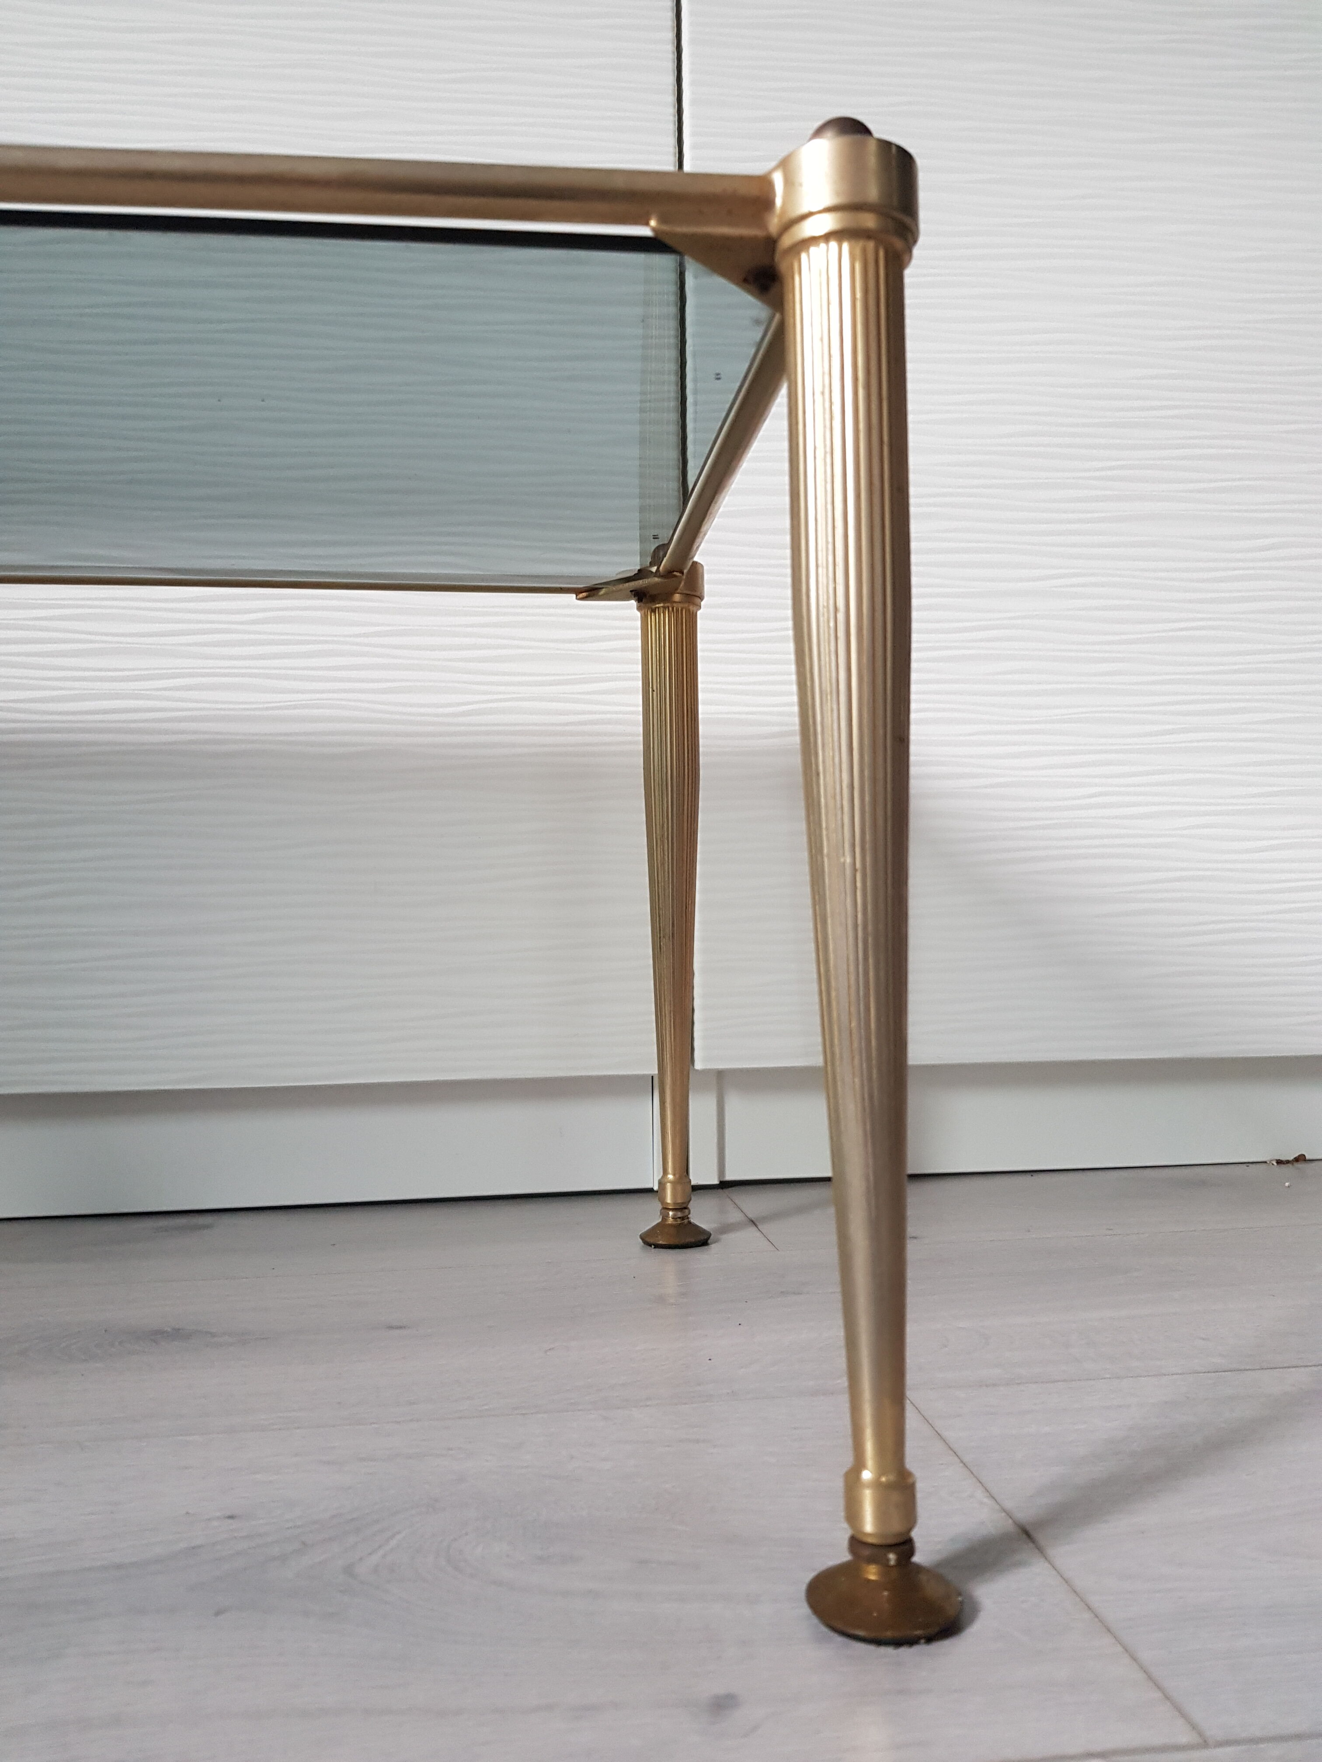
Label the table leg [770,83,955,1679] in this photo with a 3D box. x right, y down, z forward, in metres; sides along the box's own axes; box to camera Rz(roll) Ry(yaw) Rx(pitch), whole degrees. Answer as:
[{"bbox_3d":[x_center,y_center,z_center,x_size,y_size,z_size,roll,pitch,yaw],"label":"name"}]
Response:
[{"bbox_3d":[0.051,-0.007,0.333,0.038,0.380,0.038,-1,-3,-7],"label":"table leg"}]

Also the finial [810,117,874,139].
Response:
[{"bbox_3d":[0.046,-0.191,0.341,0.017,0.012,0.017,-1,-3,-7],"label":"finial"}]

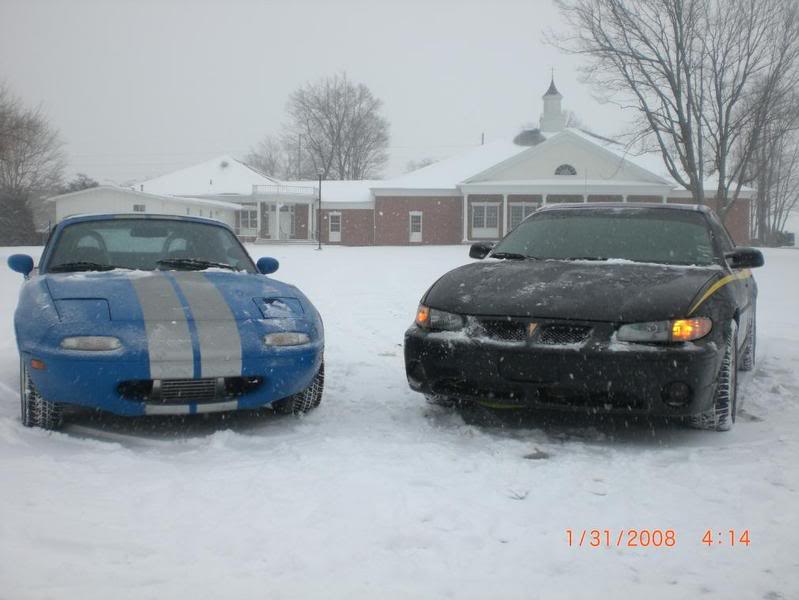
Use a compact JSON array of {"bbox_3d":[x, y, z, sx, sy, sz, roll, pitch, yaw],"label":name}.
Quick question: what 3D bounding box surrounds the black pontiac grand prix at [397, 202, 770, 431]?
[{"bbox_3d":[1.692,-0.034,6.665,1.860,1.390,4.990,2,4,24],"label":"black pontiac grand prix"}]

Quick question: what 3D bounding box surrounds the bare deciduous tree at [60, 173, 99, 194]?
[{"bbox_3d":[-29.097,-8.286,79.666,4.300,7.000,4.300,1,3,0],"label":"bare deciduous tree"}]

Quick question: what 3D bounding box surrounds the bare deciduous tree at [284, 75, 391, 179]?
[{"bbox_3d":[-6.469,-14.471,91.309,10.900,18.500,10.700,1,3,0],"label":"bare deciduous tree"}]

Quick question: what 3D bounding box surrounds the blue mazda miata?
[{"bbox_3d":[-1.787,0.038,6.211,1.690,1.230,3.950,-1,4,-23],"label":"blue mazda miata"}]

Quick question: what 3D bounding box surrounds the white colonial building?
[{"bbox_3d":[3.705,-11.129,71.967,44.500,13.800,26.000,1,3,2],"label":"white colonial building"}]

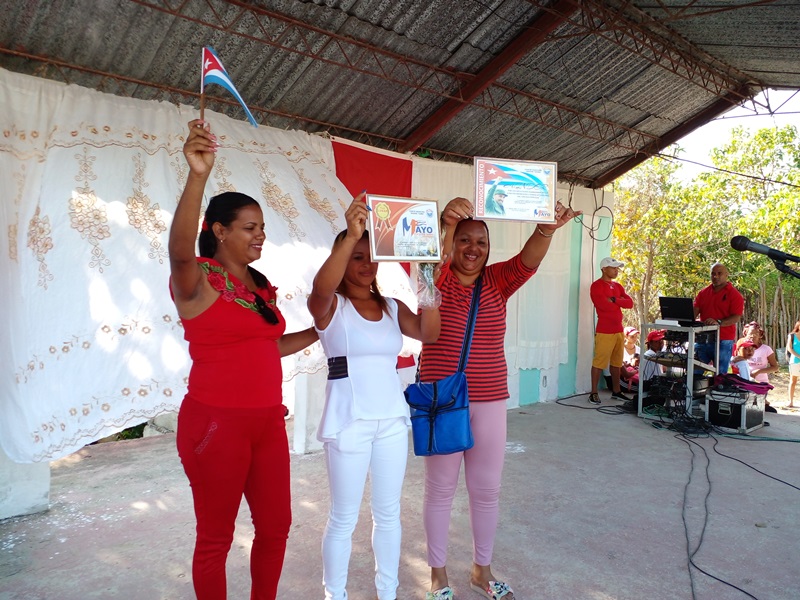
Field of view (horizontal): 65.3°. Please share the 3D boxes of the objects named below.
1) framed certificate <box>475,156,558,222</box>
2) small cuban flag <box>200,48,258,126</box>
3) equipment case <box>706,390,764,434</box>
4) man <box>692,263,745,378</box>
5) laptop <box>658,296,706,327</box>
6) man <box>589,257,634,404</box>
[{"bbox_3d":[0.448,-0.423,2.420,0.338,0.245,0.020,2,-3,-9],"label":"framed certificate"},{"bbox_3d":[-0.590,-0.742,2.170,0.190,0.265,0.080,1,2,-6],"label":"small cuban flag"},{"bbox_3d":[3.298,1.075,6.135,0.510,0.320,0.360,-1,2,-40],"label":"equipment case"},{"bbox_3d":[3.630,0.410,7.100,0.550,1.670,0.390,2,2,36],"label":"man"},{"bbox_3d":[2.985,0.113,6.605,0.290,0.255,0.355,-1,3,-42],"label":"laptop"},{"bbox_3d":[2.480,0.335,7.320,0.490,1.680,0.360,-1,3,-41],"label":"man"}]

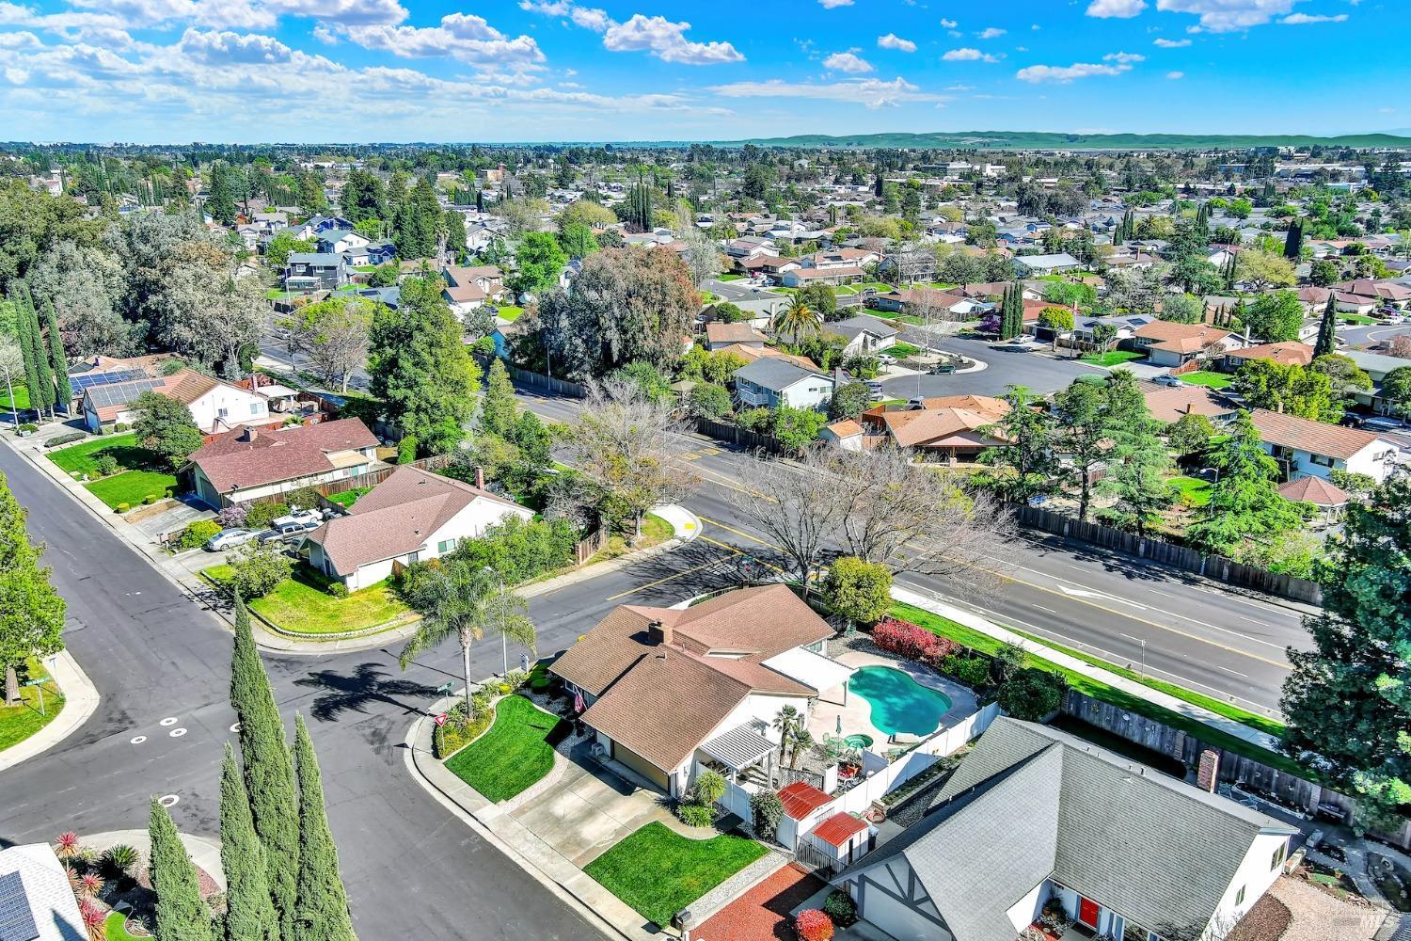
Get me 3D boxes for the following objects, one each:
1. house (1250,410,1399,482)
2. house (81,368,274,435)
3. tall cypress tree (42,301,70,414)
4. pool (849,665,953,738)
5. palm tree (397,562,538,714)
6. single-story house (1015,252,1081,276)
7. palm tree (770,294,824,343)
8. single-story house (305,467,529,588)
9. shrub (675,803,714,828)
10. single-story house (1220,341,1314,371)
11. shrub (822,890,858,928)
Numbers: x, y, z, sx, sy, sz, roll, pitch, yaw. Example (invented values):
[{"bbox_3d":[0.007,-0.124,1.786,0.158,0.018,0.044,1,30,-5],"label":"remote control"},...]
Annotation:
[{"bbox_3d":[65.053,-2.097,122.297,11.300,6.300,15.100,-9,18,-28],"label":"house"},{"bbox_3d":[-69.471,-9.300,147.830,20.400,5.400,14.900,-14,21,-40],"label":"house"},{"bbox_3d":[-83.530,-14.457,146.224,2.000,16.000,2.000,0,16,0],"label":"tall cypress tree"},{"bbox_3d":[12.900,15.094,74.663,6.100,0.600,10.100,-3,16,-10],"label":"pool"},{"bbox_3d":[-14.650,11.234,70.258,8.200,9.300,8.000,0,16,0],"label":"palm tree"},{"bbox_3d":[92.800,-56.782,313.077,20.000,4.700,11.000,-8,18,-27],"label":"single-story house"},{"bbox_3d":[15.594,-24.942,193.460,9.000,10.200,9.000,0,16,0],"label":"palm tree"},{"bbox_3d":[-25.983,4.375,100.380,20.700,5.400,15.300,-14,21,-40],"label":"single-story house"},{"bbox_3d":[-0.600,18.260,61.044,2.000,0.900,1.700,0,16,0],"label":"shrub"},{"bbox_3d":[90.973,-17.258,176.666,14.500,4.800,15.500,-9,19,-29],"label":"single-story house"},{"bbox_3d":[6.315,20.374,53.146,1.500,1.350,1.500,0,16,0],"label":"shrub"}]

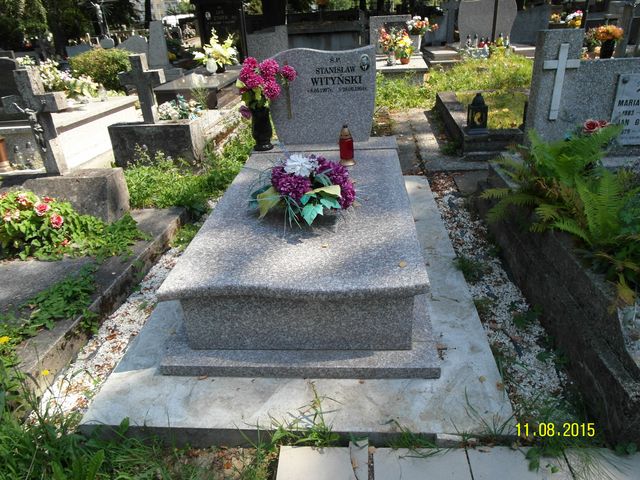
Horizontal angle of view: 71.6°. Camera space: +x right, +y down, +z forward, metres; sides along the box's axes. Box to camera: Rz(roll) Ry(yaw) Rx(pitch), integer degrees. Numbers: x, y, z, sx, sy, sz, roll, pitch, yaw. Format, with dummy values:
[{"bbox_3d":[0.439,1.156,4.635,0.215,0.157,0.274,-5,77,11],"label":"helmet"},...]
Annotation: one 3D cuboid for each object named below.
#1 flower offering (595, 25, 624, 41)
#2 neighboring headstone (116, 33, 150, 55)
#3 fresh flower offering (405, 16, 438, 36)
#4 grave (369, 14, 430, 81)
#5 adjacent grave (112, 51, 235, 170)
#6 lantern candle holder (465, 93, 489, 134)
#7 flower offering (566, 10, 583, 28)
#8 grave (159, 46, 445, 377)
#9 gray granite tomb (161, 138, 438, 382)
[{"bbox_3d":[3.778,-2.706,5.800,0.370,0.220,0.310,-1,29,6],"label":"flower offering"},{"bbox_3d":[-4.057,-4.187,9.600,0.700,0.850,0.250,-1,29,6],"label":"neighboring headstone"},{"bbox_3d":[1.694,-3.571,7.403,0.440,0.270,0.340,-1,29,6],"label":"fresh flower offering"},{"bbox_3d":[1.202,-2.957,7.047,0.950,1.080,1.600,-1,29,6],"label":"grave"},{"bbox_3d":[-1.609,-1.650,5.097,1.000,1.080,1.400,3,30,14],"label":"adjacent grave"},{"bbox_3d":[1.474,-1.182,4.142,0.180,0.360,0.180,-1,29,6],"label":"lantern candle holder"},{"bbox_3d":[4.713,-4.075,8.200,0.280,0.280,0.260,-1,29,6],"label":"flower offering"},{"bbox_3d":[-0.051,-0.393,2.474,1.163,1.069,2.035,-1,29,6],"label":"grave"},{"bbox_3d":[-0.029,-0.090,2.610,1.163,0.406,1.980,-1,29,6],"label":"gray granite tomb"}]

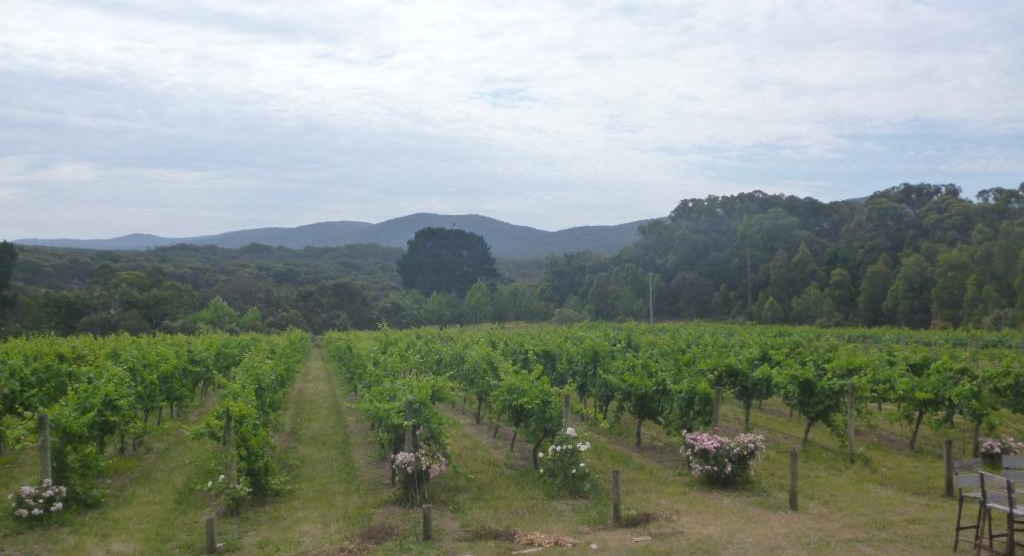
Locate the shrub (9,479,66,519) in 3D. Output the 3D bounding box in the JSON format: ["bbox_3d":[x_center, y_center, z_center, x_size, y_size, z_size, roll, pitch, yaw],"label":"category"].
[{"bbox_3d":[-7.447,3.492,13.000,0.920,0.630,0.800,0,1,-13],"label":"shrub"}]

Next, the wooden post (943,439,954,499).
[{"bbox_3d":[7.175,3.128,13.600,0.130,0.970,0.130,0,1,-13],"label":"wooden post"}]

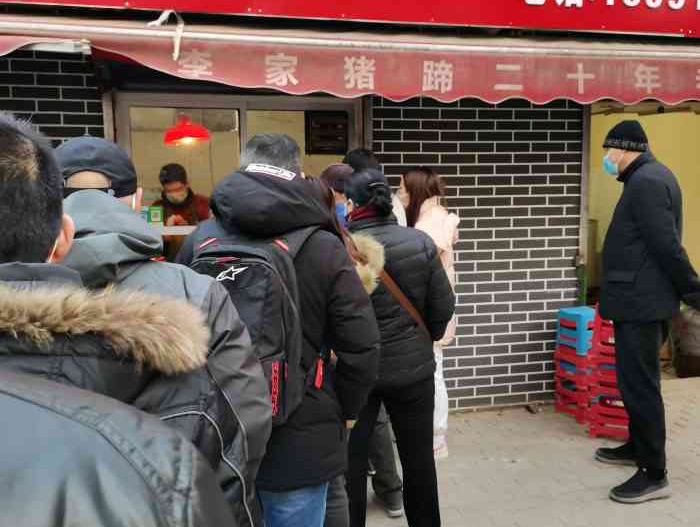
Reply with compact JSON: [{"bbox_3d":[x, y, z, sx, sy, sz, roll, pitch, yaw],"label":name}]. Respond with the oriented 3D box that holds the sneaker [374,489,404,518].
[{"bbox_3d":[0.176,1.071,3.397,0.100,0.110,0.270,-2,6,-12],"label":"sneaker"}]

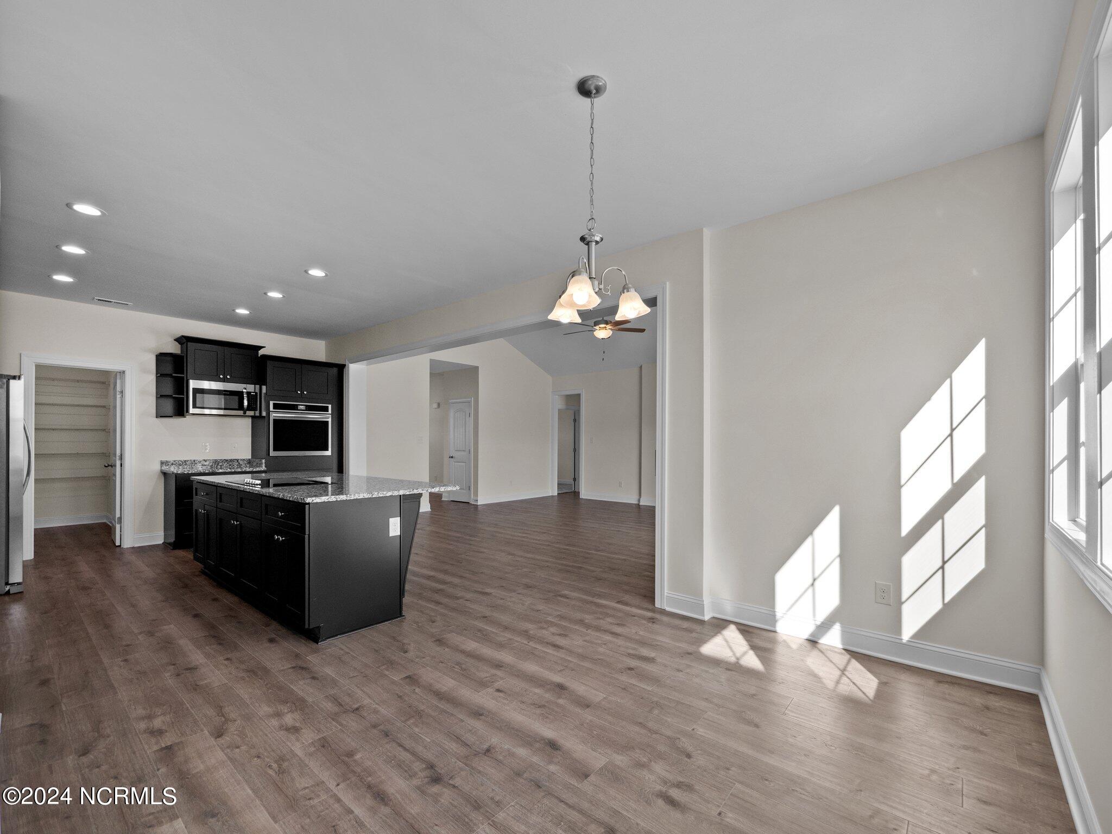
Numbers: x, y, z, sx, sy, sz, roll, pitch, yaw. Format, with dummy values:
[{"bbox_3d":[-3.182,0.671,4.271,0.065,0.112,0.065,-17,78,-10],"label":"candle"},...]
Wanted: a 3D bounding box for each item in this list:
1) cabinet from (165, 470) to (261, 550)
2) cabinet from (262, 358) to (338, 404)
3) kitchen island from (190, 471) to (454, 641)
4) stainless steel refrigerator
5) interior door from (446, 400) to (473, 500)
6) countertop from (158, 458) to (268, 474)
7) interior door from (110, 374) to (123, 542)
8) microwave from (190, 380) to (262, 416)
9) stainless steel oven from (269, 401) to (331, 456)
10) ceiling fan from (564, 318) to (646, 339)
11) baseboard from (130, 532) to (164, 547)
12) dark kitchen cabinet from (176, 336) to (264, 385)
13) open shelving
[{"bbox_3d":[-4.230,1.093,5.593,0.568,0.853,0.887,-2,-3,41],"label":"cabinet"},{"bbox_3d":[-3.632,-0.477,6.304,0.622,0.539,0.911,-2,-3,41],"label":"cabinet"},{"bbox_3d":[-2.077,1.031,3.872,2.332,0.941,1.134,-1,-2,40],"label":"kitchen island"},{"bbox_3d":[-4.972,0.570,3.706,0.902,1.774,0.755,-2,-3,41],"label":"stainless steel refrigerator"},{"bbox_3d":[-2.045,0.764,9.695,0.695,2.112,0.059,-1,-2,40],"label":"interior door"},{"bbox_3d":[-4.239,0.602,5.585,0.588,0.132,0.936,-2,-3,41],"label":"countertop"},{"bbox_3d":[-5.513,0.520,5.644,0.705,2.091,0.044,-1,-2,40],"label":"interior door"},{"bbox_3d":[-4.257,-0.220,5.755,0.377,0.412,0.742,-2,-3,41],"label":"microwave"},{"bbox_3d":[-3.616,0.157,6.169,0.596,0.716,0.771,-1,-2,41],"label":"stainless steel oven"},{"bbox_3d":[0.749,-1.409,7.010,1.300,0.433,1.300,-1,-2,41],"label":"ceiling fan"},{"bbox_3d":[-4.820,1.447,5.316,0.018,0.127,0.294,-2,-3,41],"label":"baseboard"},{"bbox_3d":[-4.365,-0.721,5.857,0.397,0.559,0.868,-1,-2,41],"label":"dark kitchen cabinet"},{"bbox_3d":[-4.623,-0.371,5.412,0.274,0.760,0.247,-2,-3,41],"label":"open shelving"}]

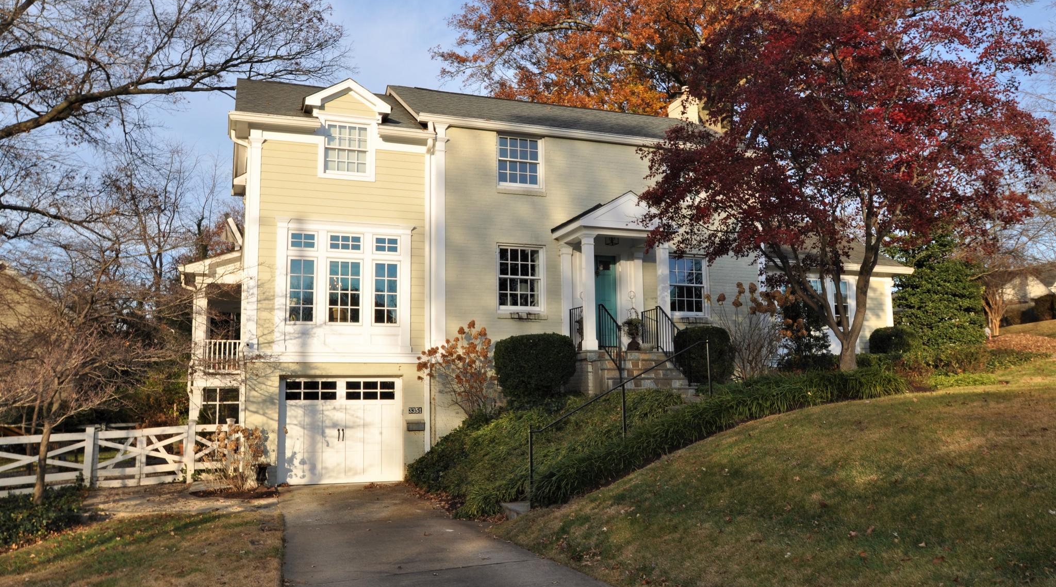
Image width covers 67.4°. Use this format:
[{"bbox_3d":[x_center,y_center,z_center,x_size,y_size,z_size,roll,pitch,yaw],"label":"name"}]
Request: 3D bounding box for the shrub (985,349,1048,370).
[{"bbox_3d":[12.494,1.717,20.243,1.330,0.542,0.985,2,-8,-20],"label":"shrub"}]

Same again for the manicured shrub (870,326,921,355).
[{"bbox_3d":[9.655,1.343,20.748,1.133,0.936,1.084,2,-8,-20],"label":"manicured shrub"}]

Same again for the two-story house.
[{"bbox_3d":[1.191,-0.739,20.883,18.814,10.067,9.357,2,-8,-20],"label":"two-story house"}]

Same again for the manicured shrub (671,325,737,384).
[{"bbox_3d":[3.808,1.371,17.039,1.261,1.379,1.202,2,-8,-20],"label":"manicured shrub"}]

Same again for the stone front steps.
[{"bbox_3d":[2.073,1.663,15.999,1.970,1.005,2.364,2,-8,-20],"label":"stone front steps"}]

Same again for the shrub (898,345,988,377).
[{"bbox_3d":[10.350,1.687,19.682,1.773,0.808,1.182,2,-8,-20],"label":"shrub"}]

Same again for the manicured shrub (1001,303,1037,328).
[{"bbox_3d":[23.562,1.080,37.843,1.477,1.182,1.379,2,-8,-20],"label":"manicured shrub"}]

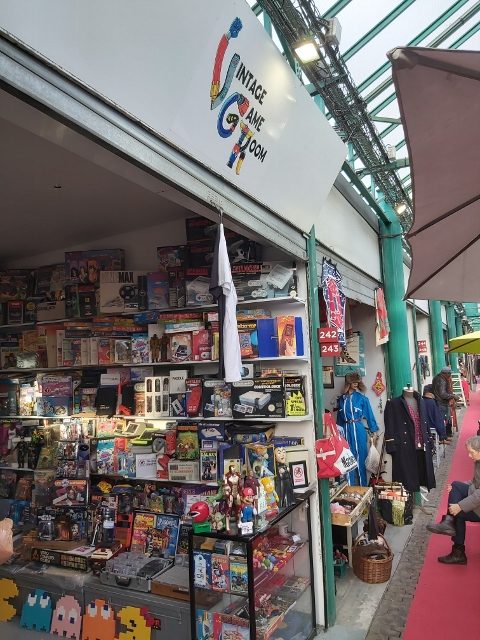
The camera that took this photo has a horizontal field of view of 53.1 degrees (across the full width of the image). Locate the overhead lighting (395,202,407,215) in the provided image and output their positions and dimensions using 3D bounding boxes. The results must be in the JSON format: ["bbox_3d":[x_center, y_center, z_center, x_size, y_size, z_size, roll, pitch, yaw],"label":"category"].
[{"bbox_3d":[1.945,-1.351,5.827,0.150,0.130,0.080,-3,-6,6],"label":"overhead lighting"}]

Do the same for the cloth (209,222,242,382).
[{"bbox_3d":[-0.058,-0.056,2.170,0.130,0.660,0.420,-3,-6,5],"label":"cloth"}]

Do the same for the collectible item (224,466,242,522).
[{"bbox_3d":[-0.037,0.966,2.701,0.100,0.300,0.060,-1,-6,-9],"label":"collectible item"}]

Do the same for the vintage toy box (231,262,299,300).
[{"bbox_3d":[0.184,-0.264,3.442,0.450,0.250,0.115,-5,-6,27],"label":"vintage toy box"}]

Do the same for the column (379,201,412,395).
[{"bbox_3d":[1.979,0.345,5.954,0.250,3.800,0.250,-5,-6,27],"label":"column"}]

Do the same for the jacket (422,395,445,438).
[{"bbox_3d":[2.716,1.365,6.800,0.370,0.610,0.420,-2,-6,-3],"label":"jacket"}]

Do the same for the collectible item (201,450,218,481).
[{"bbox_3d":[-0.211,1.065,3.504,0.138,0.226,0.050,-5,-6,27],"label":"collectible item"}]

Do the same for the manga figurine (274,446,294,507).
[{"bbox_3d":[0.284,0.999,3.056,0.120,0.355,0.085,-1,-6,-18],"label":"manga figurine"}]

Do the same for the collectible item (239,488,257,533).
[{"bbox_3d":[0.037,1.040,2.665,0.095,0.218,0.085,-2,-6,-5],"label":"collectible item"}]

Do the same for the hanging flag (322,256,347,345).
[{"bbox_3d":[0.736,-0.138,3.727,0.060,0.650,0.480,-5,-6,27],"label":"hanging flag"}]

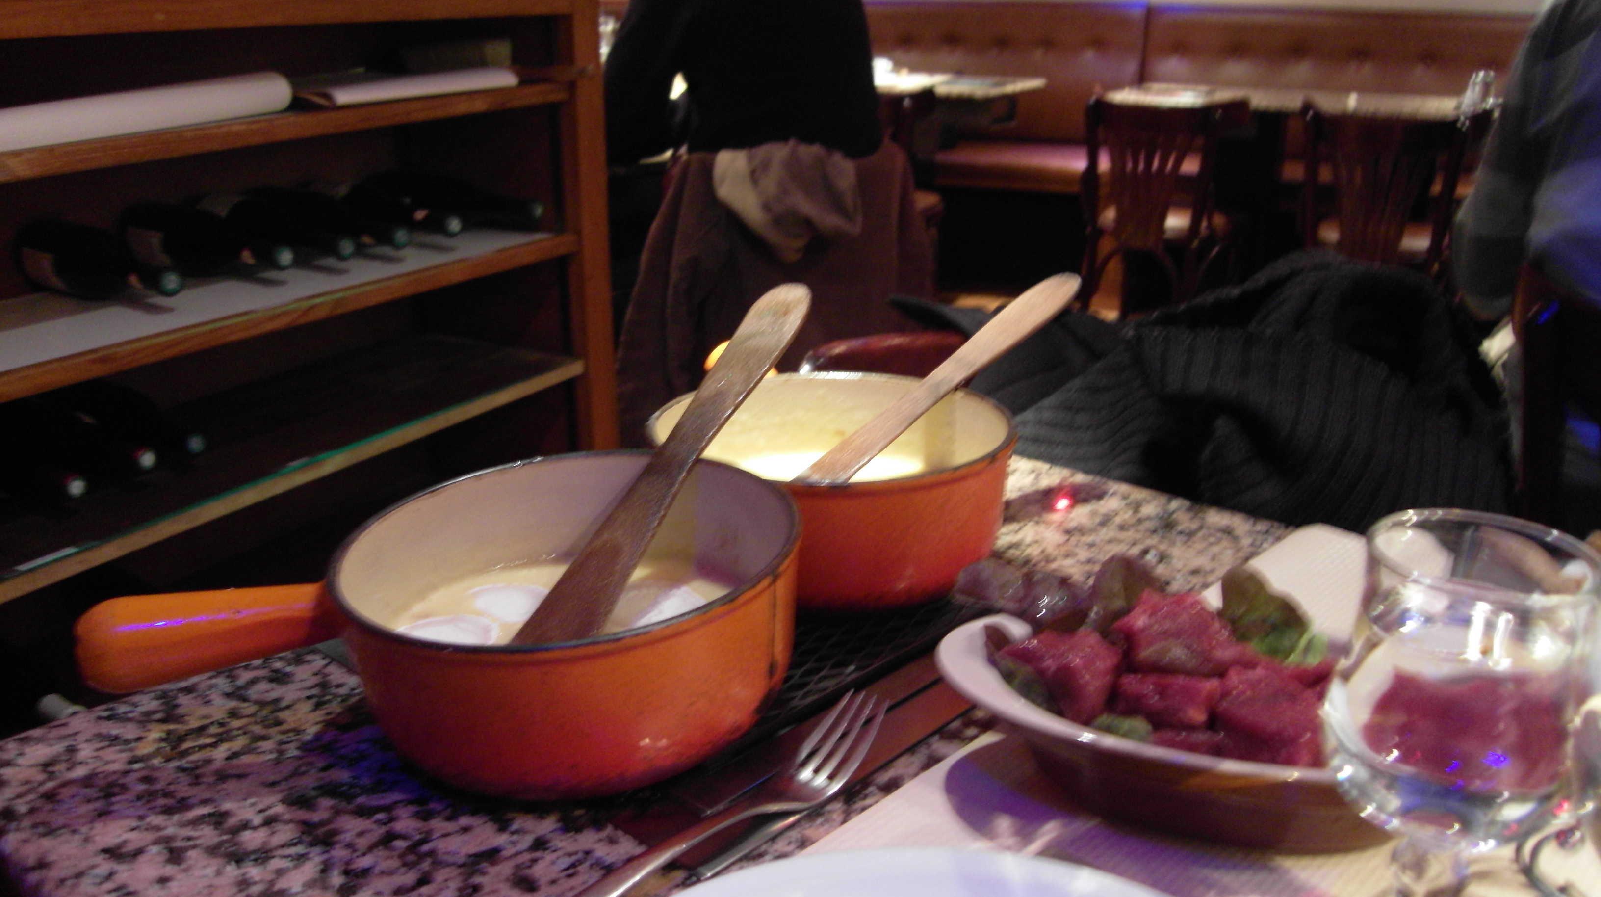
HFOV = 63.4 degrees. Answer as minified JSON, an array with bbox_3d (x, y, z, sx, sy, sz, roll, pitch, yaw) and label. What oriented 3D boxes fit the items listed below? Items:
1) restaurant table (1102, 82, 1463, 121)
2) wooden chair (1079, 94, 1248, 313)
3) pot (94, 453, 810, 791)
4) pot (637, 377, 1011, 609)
[{"bbox_3d":[1.499,-0.704,4.027,1.060,0.750,0.600,12,23,29],"label":"restaurant table"},{"bbox_3d":[0.996,-0.533,3.470,0.410,0.810,0.470,12,23,29],"label":"wooden chair"},{"bbox_3d":[-0.139,0.078,0.547,0.287,0.076,0.194,-9,22,-17],"label":"pot"},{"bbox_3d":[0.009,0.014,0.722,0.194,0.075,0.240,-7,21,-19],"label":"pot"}]

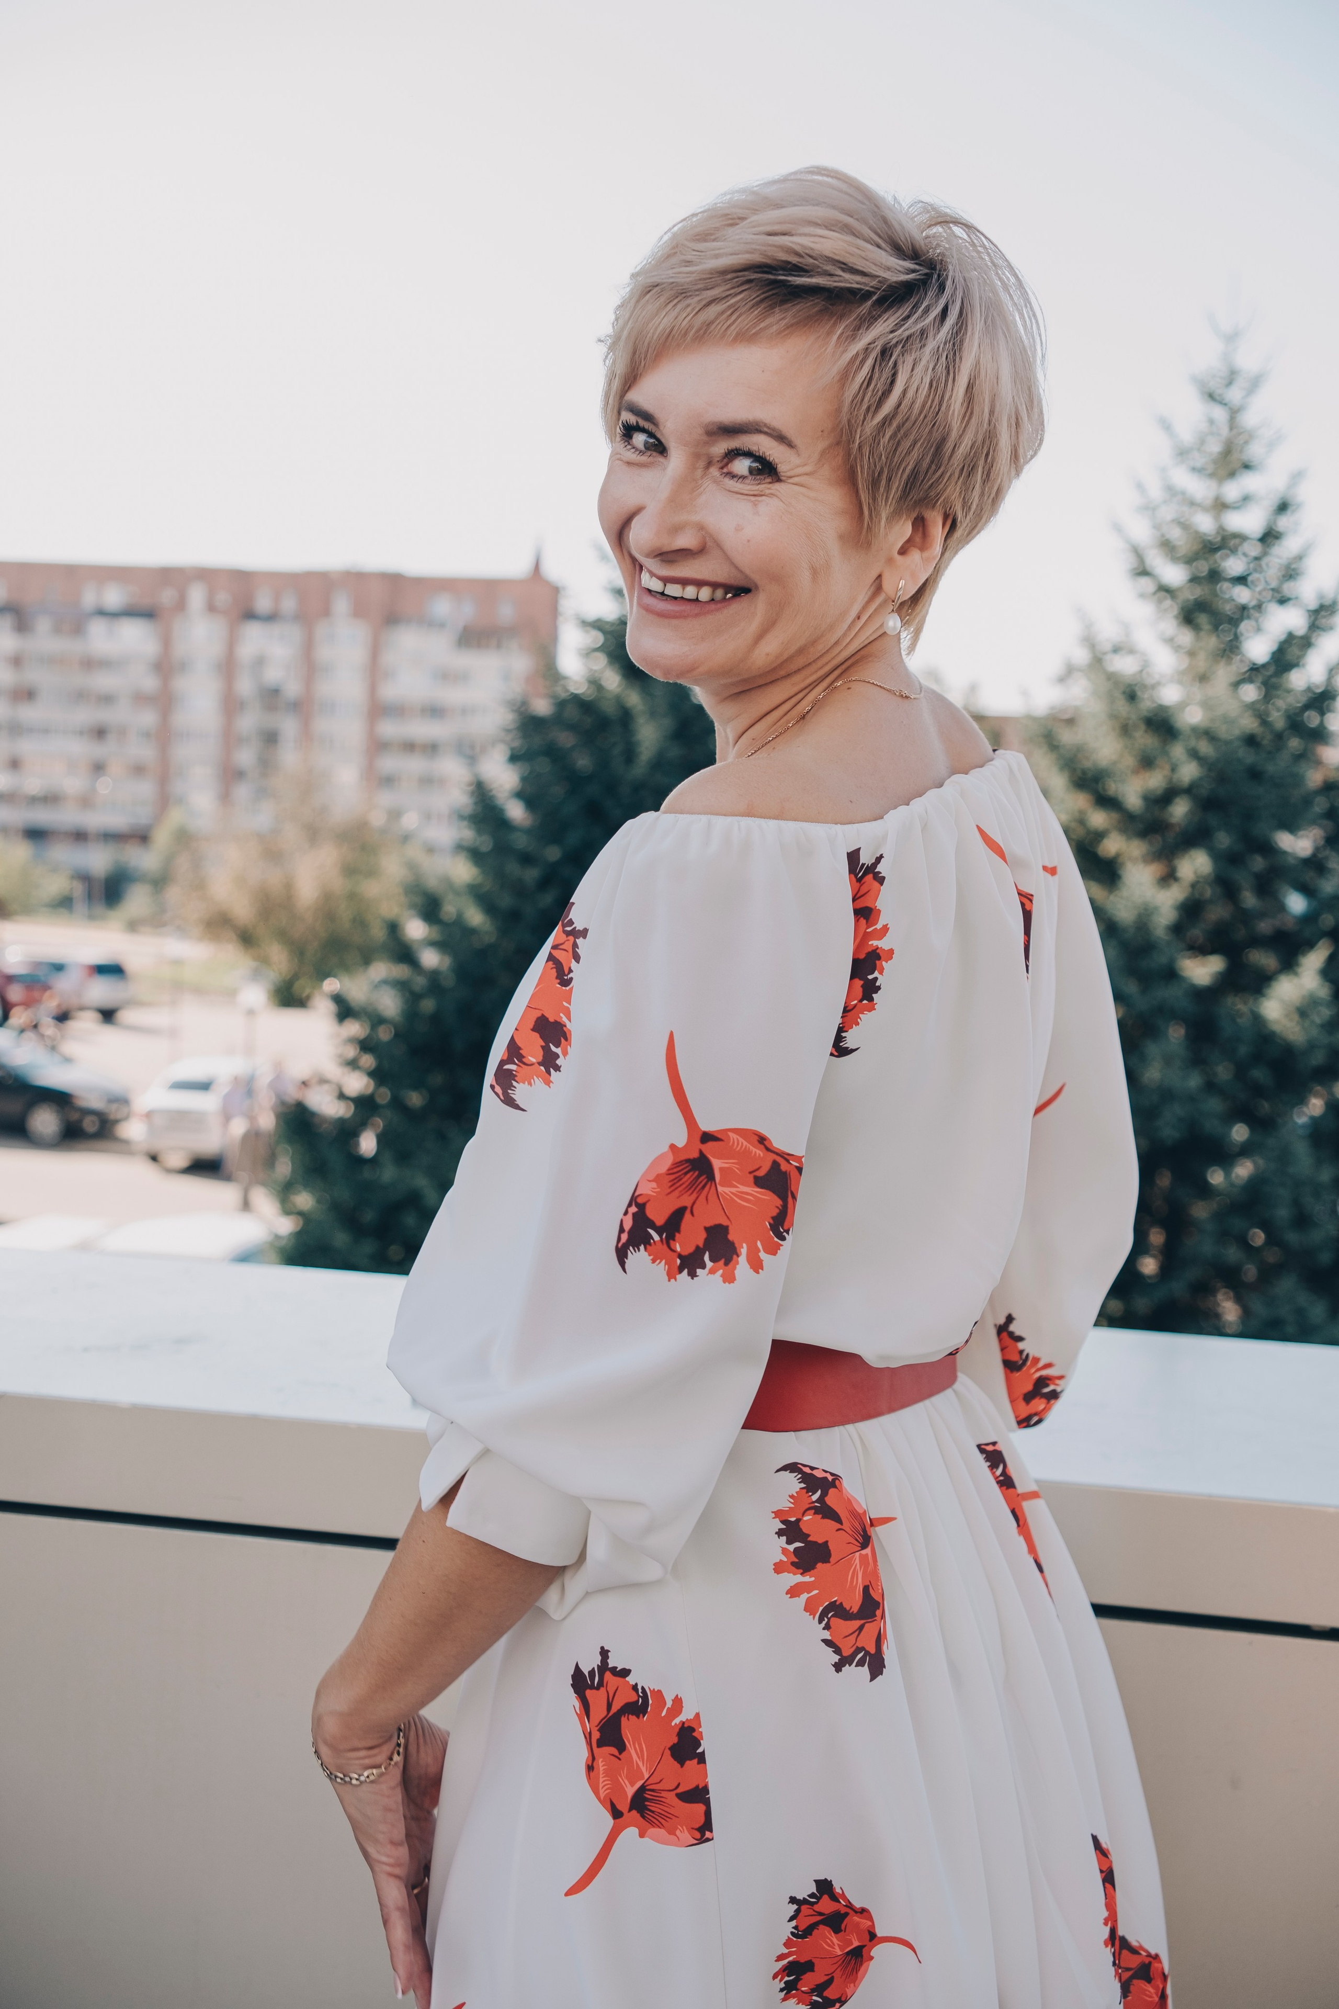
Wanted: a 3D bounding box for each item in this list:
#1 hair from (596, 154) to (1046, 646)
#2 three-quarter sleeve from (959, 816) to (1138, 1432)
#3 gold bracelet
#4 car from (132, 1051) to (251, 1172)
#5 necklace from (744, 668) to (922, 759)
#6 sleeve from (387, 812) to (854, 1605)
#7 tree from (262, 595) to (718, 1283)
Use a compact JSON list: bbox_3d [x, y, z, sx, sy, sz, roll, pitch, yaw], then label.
[{"bbox_3d":[0.077,-0.301,1.180,0.195,0.235,0.230,15,12,36],"label":"hair"},{"bbox_3d":[0.195,0.062,1.360,0.200,0.360,0.160,4,4,28],"label":"three-quarter sleeve"},{"bbox_3d":[-0.165,0.392,1.240,0.056,0.017,0.056,9,32,-6],"label":"gold bracelet"},{"bbox_3d":[-7.035,1.695,37.500,1.720,1.460,4.300,3,3,9],"label":"car"},{"bbox_3d":[0.069,-0.134,1.190,0.145,0.085,0.130,4,4,28],"label":"necklace"},{"bbox_3d":[-0.028,0.095,1.100,0.200,0.355,0.170,13,4,28],"label":"sleeve"},{"bbox_3d":[-0.040,0.156,15.000,5.100,7.100,5.100,2,3,0],"label":"tree"}]

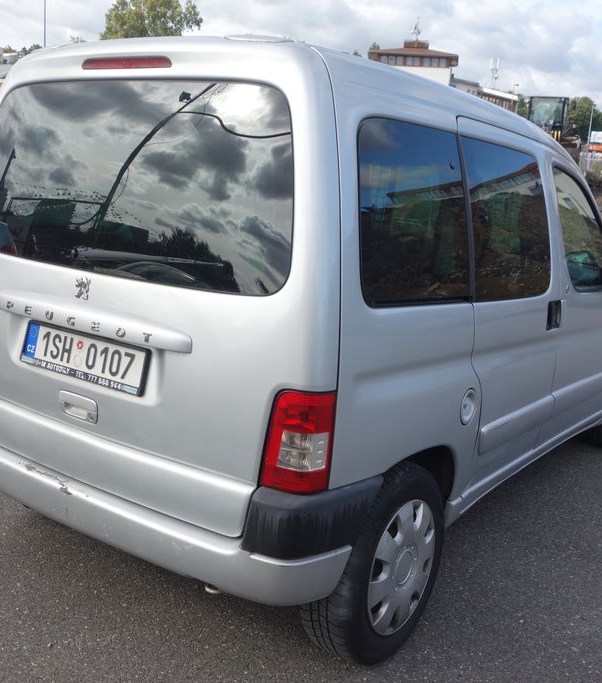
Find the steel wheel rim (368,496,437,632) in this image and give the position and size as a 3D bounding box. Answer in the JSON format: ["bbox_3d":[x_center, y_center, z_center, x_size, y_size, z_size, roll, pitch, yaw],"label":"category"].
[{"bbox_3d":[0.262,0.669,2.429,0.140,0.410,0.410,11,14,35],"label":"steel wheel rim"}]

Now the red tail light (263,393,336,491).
[{"bbox_3d":[-0.008,0.236,1.910,0.180,0.265,0.100,11,14,35],"label":"red tail light"}]

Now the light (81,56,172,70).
[{"bbox_3d":[-0.486,-0.787,2.232,0.370,0.040,0.030,11,3,35],"label":"light"}]

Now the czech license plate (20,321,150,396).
[{"bbox_3d":[-0.625,0.042,2.272,0.530,0.127,0.020,11,-1,35],"label":"czech license plate"}]

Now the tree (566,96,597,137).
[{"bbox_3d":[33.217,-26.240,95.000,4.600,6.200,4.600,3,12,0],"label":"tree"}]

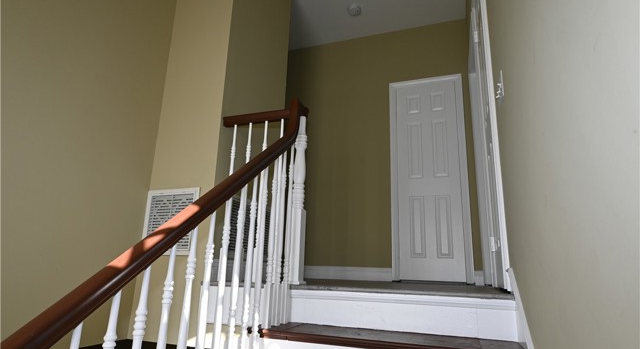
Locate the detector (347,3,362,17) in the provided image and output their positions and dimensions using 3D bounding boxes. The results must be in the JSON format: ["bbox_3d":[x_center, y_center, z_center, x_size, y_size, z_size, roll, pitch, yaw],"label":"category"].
[{"bbox_3d":[0.361,-1.722,3.910,0.142,0.045,0.142,-3,-15,20],"label":"detector"}]

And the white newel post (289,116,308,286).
[{"bbox_3d":[-0.126,0.130,2.304,0.082,1.045,0.082,-3,-15,20],"label":"white newel post"}]

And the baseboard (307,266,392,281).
[{"bbox_3d":[0.261,1.010,3.812,0.952,0.129,0.016,-3,-15,20],"label":"baseboard"}]

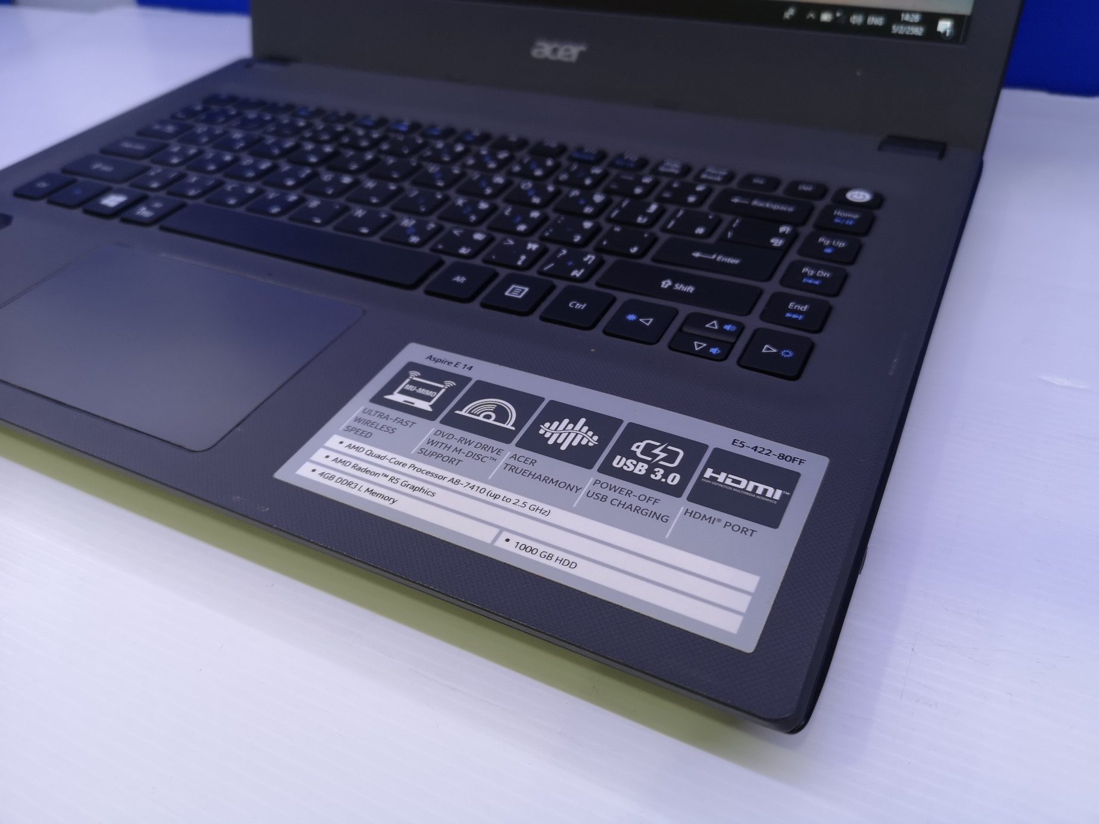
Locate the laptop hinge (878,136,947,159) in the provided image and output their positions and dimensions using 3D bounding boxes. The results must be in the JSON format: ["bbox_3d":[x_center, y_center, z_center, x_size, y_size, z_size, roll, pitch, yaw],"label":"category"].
[{"bbox_3d":[0.127,-0.093,0.300,0.020,0.006,0.011,16,44,23],"label":"laptop hinge"}]

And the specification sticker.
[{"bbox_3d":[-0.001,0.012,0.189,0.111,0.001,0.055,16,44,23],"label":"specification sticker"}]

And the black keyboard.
[{"bbox_3d":[-0.046,-0.076,0.297,0.292,0.004,0.105,16,44,23],"label":"black keyboard"}]

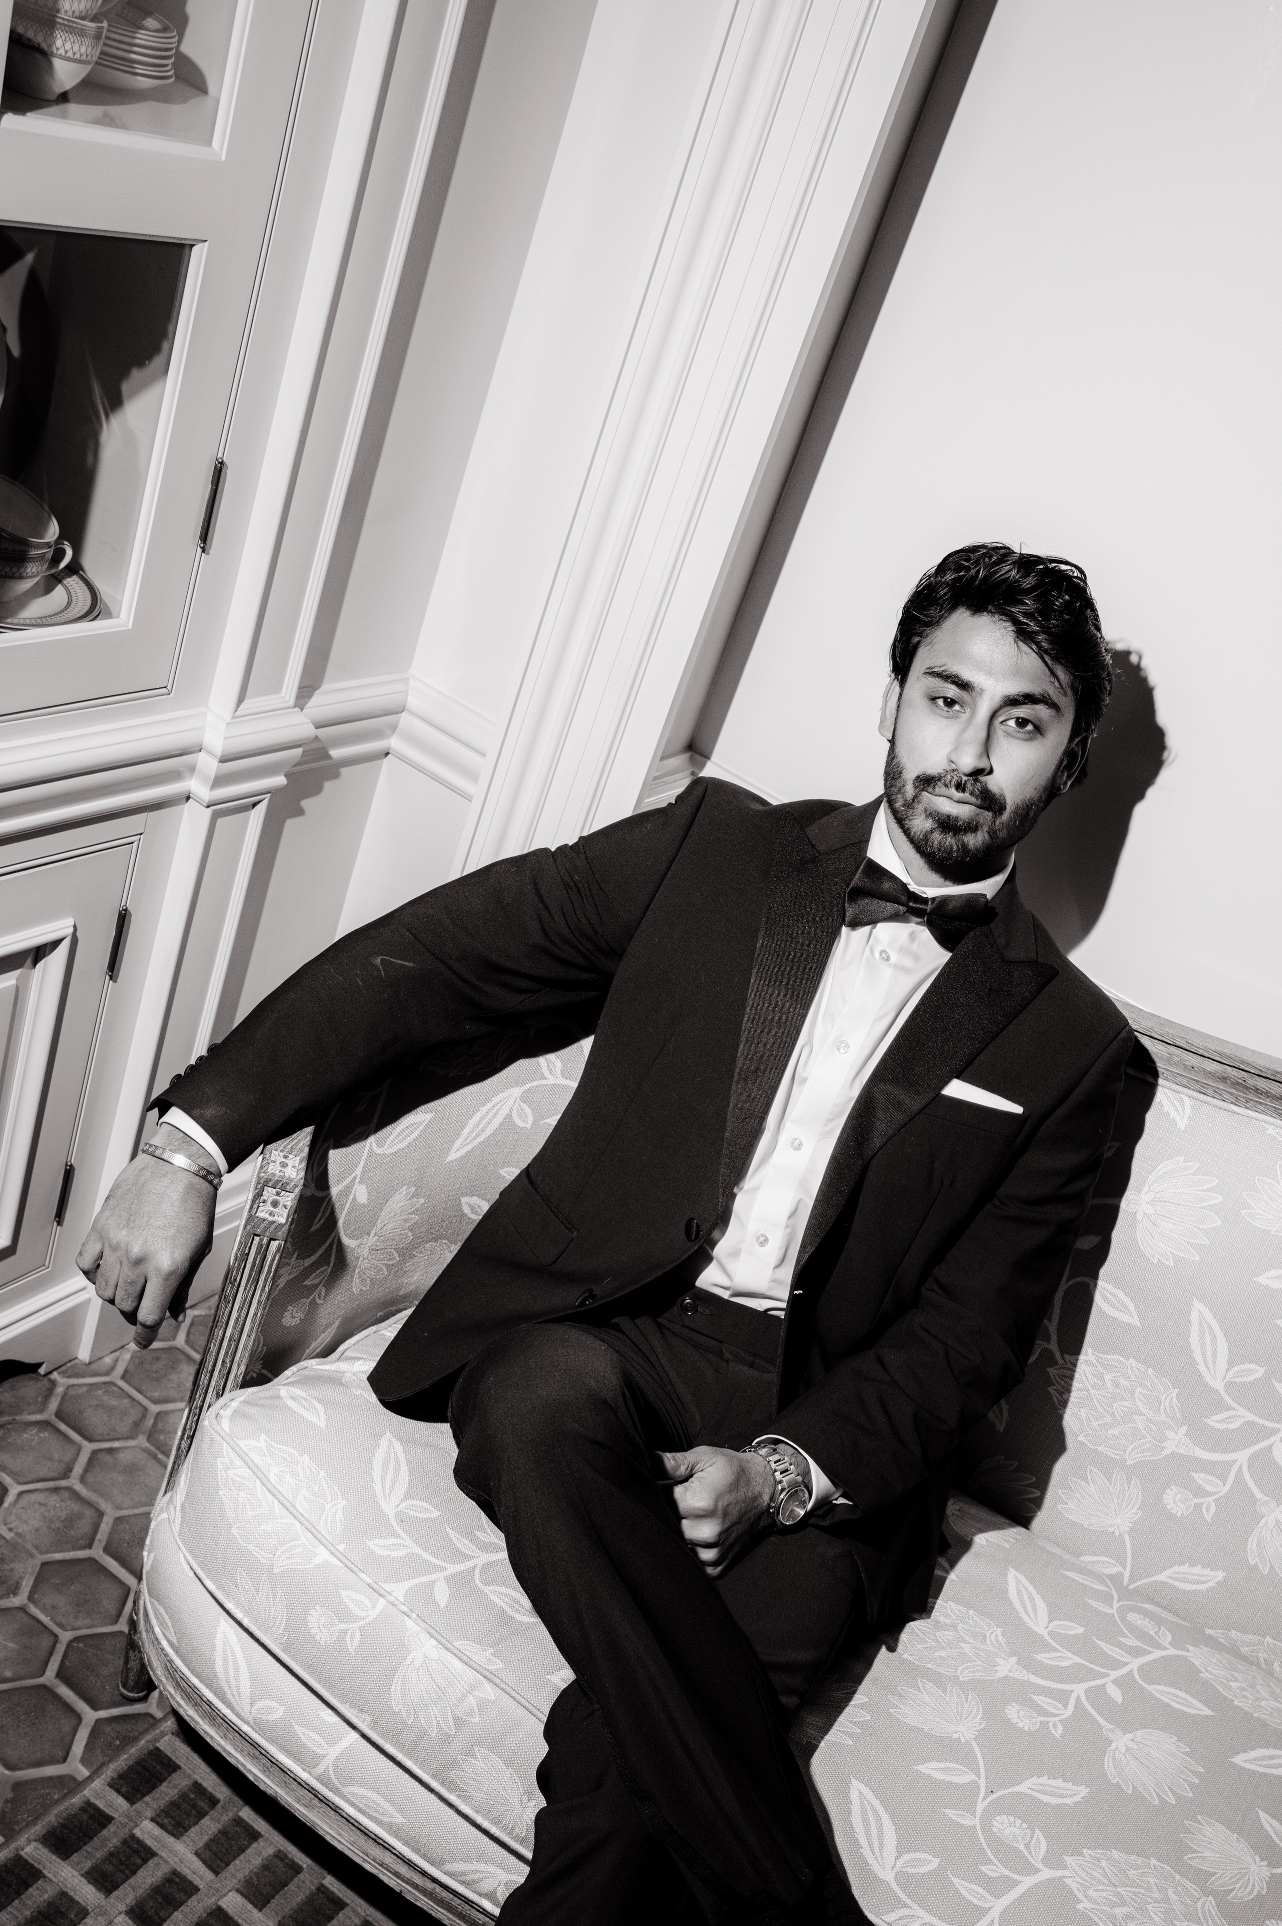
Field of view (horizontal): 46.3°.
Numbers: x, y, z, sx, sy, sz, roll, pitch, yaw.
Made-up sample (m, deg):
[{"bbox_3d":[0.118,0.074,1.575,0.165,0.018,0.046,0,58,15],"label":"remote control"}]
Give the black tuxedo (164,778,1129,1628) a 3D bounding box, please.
[{"bbox_3d":[0.057,0.182,1.365,0.690,0.580,0.560,29,26,16],"label":"black tuxedo"}]

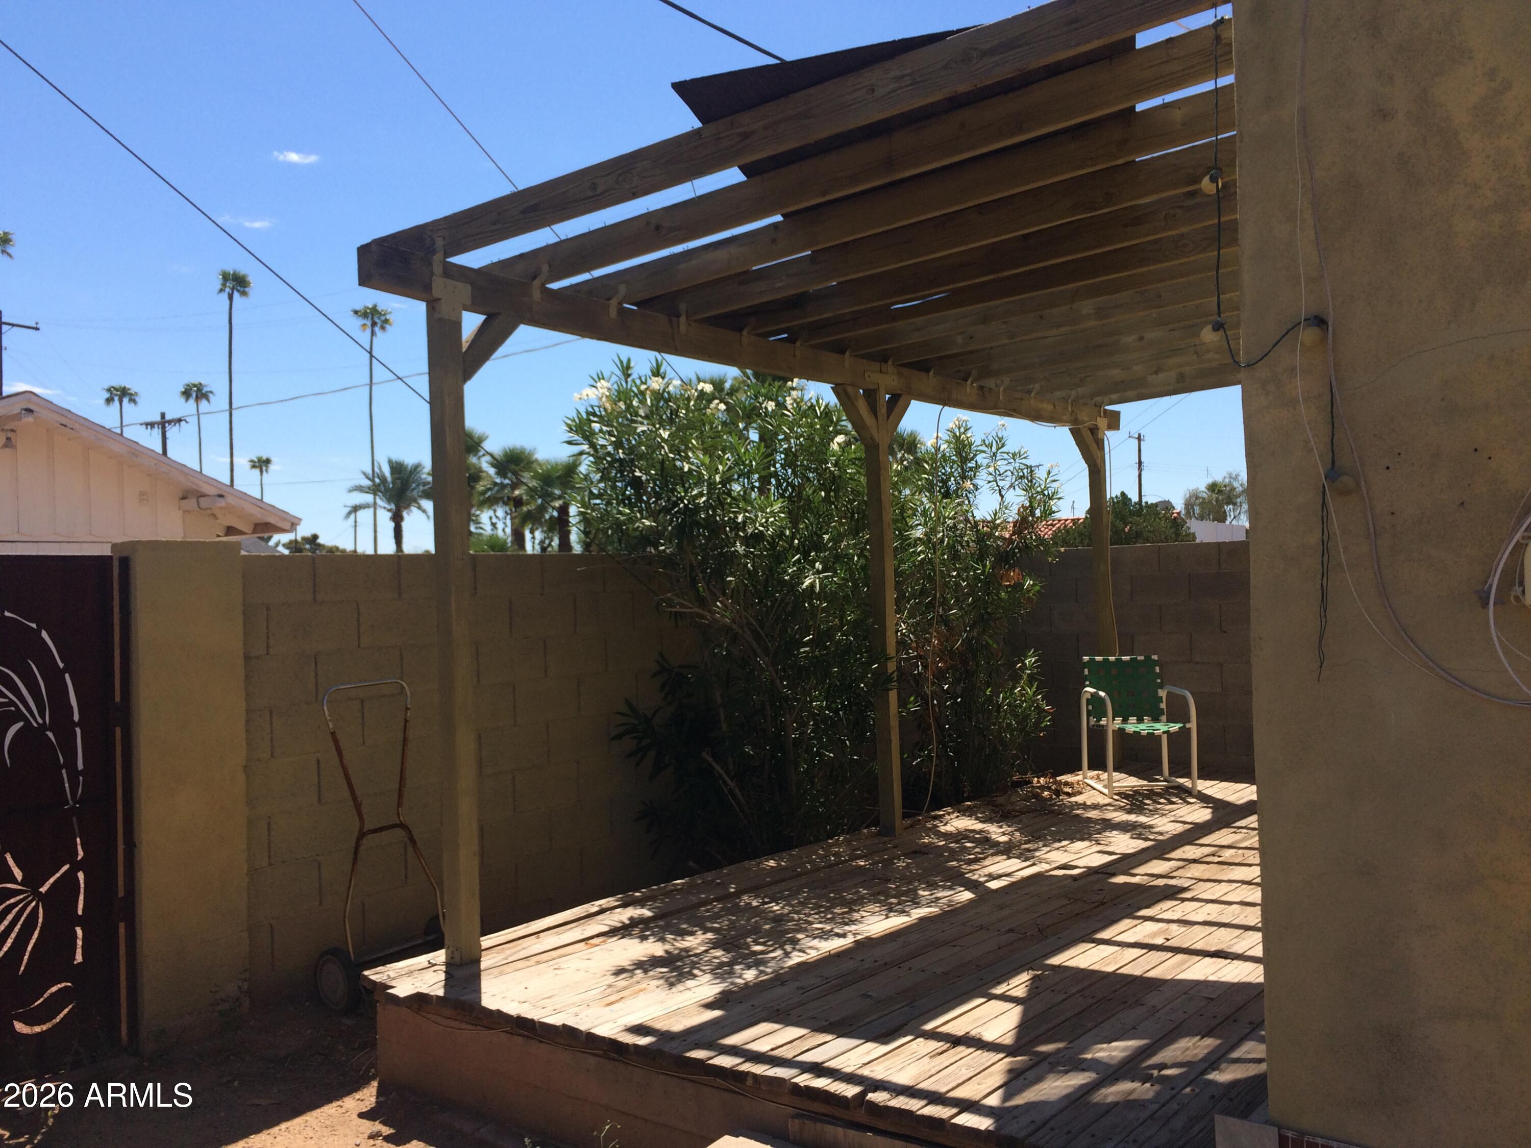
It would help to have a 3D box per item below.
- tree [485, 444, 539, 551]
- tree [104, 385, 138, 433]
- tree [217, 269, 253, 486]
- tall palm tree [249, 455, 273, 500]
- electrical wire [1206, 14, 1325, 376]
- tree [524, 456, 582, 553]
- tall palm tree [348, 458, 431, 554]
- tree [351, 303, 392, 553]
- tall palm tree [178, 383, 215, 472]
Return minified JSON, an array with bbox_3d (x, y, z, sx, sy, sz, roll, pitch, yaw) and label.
[{"bbox_3d":[-10.903,-1.743,54.983,2.616,7.647,2.616,-1,0,0],"label":"tree"},{"bbox_3d":[-49.030,-5.613,97.960,2.833,17.752,2.833,-1,0,0],"label":"tree"},{"bbox_3d":[-35.267,-8.783,85.948,2.406,23.265,2.406,-1,0,0],"label":"tree"},{"bbox_3d":[-50.899,-4.305,129.965,2.546,15.522,2.546,-1,0,0],"label":"tall palm tree"},{"bbox_3d":[1.002,-0.759,2.570,0.220,0.710,0.080,-2,0,38],"label":"electrical wire"},{"bbox_3d":[-8.798,-1.470,53.984,2.568,6.983,2.568,-1,0,0],"label":"tree"},{"bbox_3d":[-17.162,-1.568,59.983,4.476,7.666,4.476,-1,0,0],"label":"tall palm tree"},{"bbox_3d":[-25.166,-7.480,82.955,2.709,20.110,2.709,-1,0,0],"label":"tree"},{"bbox_3d":[-43.225,-5.825,97.960,2.742,17.875,2.742,-1,0,0],"label":"tall palm tree"}]

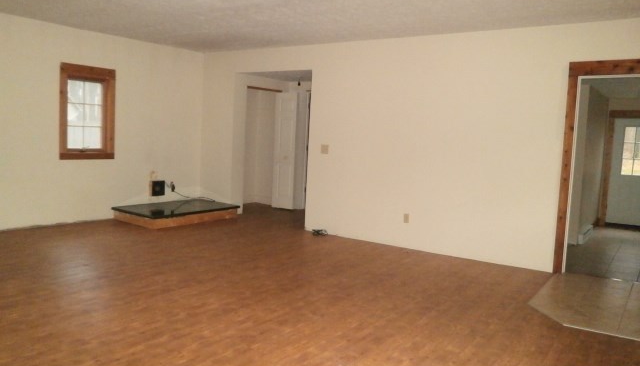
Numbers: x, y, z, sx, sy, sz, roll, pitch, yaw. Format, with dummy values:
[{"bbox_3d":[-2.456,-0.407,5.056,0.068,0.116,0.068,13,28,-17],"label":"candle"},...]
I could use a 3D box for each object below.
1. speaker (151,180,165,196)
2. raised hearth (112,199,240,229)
[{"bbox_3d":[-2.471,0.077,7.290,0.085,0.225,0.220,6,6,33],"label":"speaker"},{"bbox_3d":[-2.087,0.440,7.087,1.010,0.165,1.540,6,6,33],"label":"raised hearth"}]

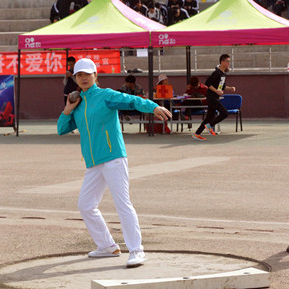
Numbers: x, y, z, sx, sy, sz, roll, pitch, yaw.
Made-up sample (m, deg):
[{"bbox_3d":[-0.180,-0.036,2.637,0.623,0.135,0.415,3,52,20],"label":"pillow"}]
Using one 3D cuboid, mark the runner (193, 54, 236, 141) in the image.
[{"bbox_3d":[1.392,-0.942,25.202,0.800,1.704,0.520,1,4,28],"label":"runner"}]

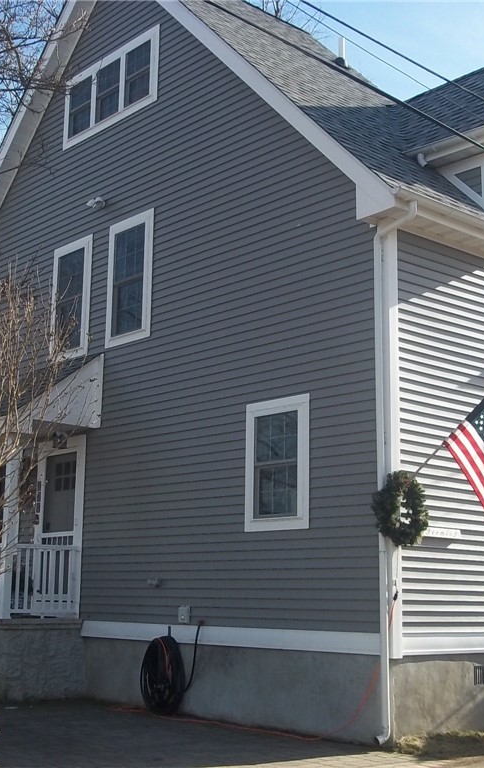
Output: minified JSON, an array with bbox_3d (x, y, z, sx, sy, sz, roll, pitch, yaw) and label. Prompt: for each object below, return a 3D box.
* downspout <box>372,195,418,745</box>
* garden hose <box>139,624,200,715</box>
[{"bbox_3d":[1.440,0.730,9.924,0.190,5.070,0.520,11,-15,-40],"label":"downspout"},{"bbox_3d":[-0.835,3.231,12.028,0.180,1.000,0.910,11,-15,-40],"label":"garden hose"}]

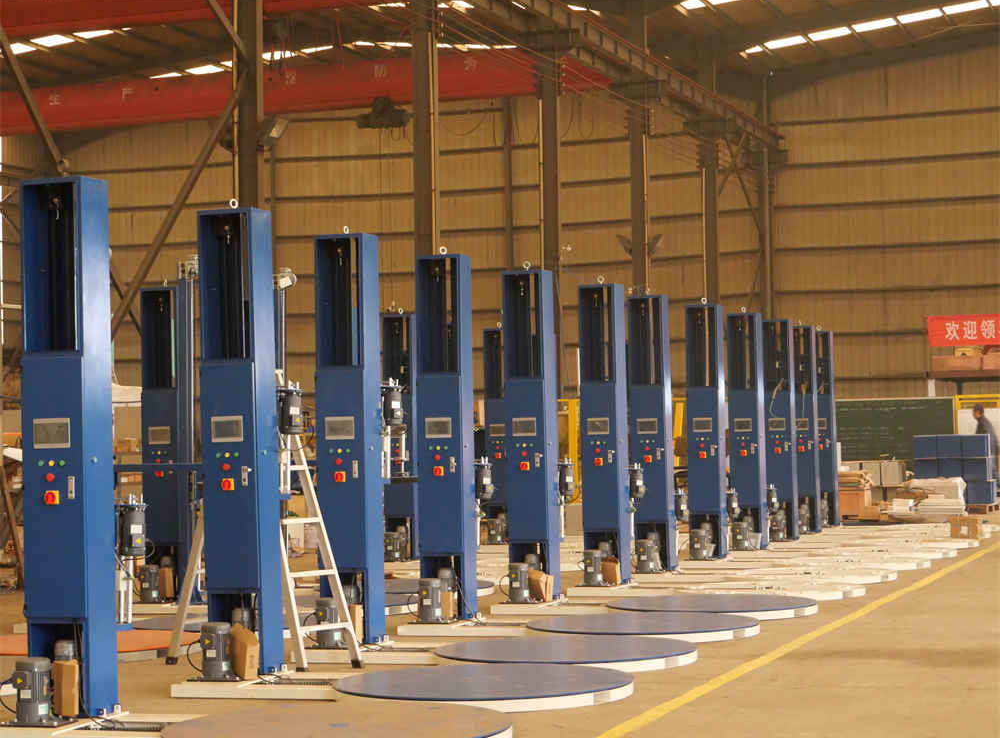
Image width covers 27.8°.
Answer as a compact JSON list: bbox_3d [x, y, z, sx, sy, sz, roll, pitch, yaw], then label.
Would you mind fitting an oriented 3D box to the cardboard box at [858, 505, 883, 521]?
[{"bbox_3d":[5.505,2.135,30.089,0.338,0.234,0.259,-2,-2,22],"label":"cardboard box"}]

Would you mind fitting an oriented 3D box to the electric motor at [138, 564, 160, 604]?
[{"bbox_3d":[-2.998,1.835,17.291,0.165,0.315,0.185,-2,-2,22],"label":"electric motor"}]

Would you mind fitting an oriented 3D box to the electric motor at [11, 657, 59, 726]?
[{"bbox_3d":[-2.278,1.562,9.851,0.165,0.315,0.185,-2,-2,22],"label":"electric motor"}]

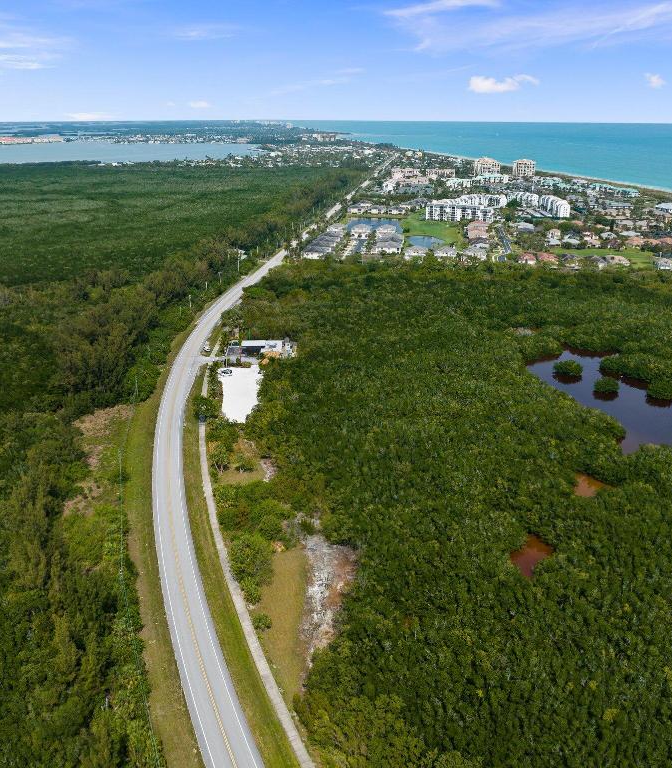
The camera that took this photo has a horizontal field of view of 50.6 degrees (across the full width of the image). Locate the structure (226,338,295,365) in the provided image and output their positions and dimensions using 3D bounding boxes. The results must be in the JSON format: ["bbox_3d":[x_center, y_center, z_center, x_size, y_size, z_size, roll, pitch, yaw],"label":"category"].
[{"bbox_3d":[-36.808,-16.626,350.462,33.000,5.000,20.500,0,21,-2],"label":"structure"}]

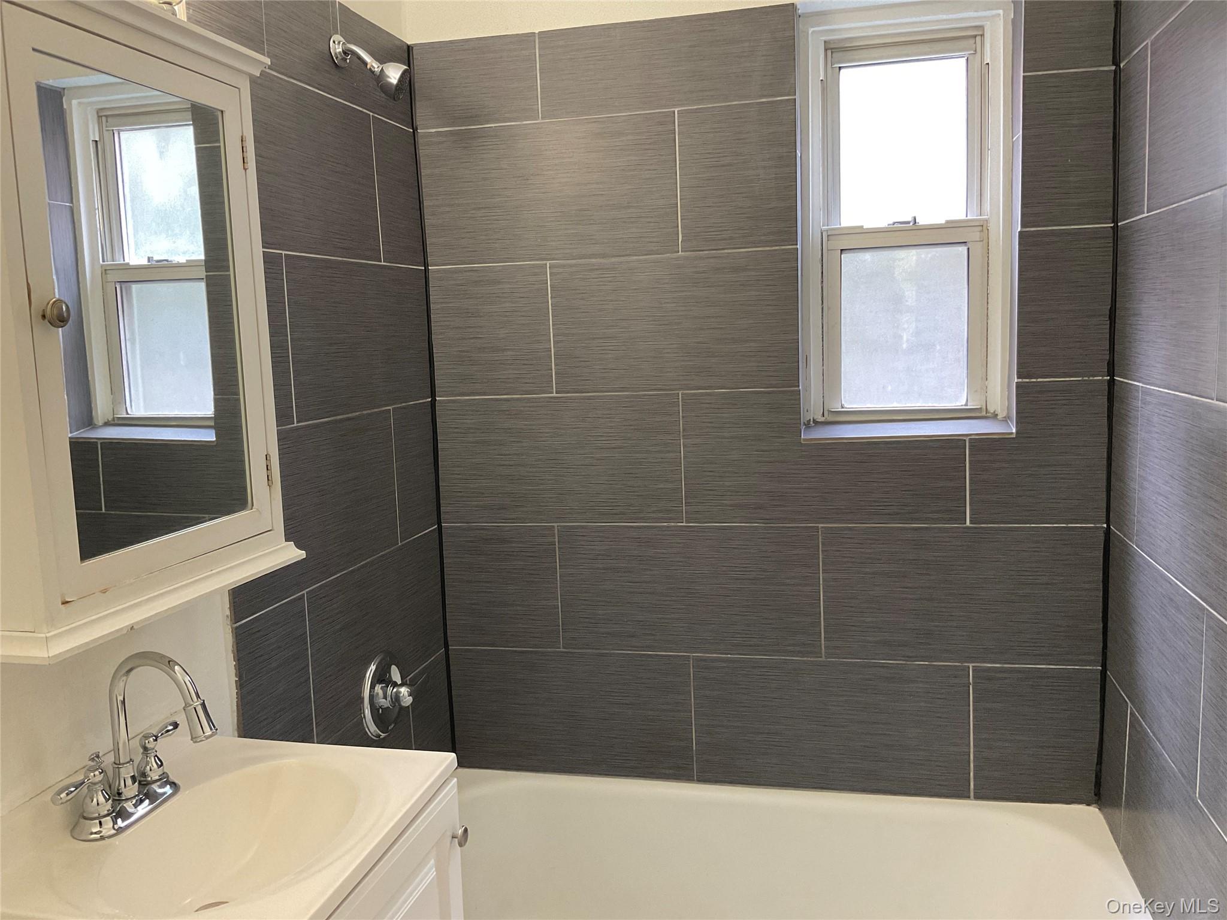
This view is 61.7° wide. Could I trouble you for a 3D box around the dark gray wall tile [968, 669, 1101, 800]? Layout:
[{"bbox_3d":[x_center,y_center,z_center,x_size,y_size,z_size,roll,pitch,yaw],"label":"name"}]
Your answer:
[{"bbox_3d":[0.915,0.596,2.237,0.257,0.304,0.012,-1,7,13],"label":"dark gray wall tile"}]

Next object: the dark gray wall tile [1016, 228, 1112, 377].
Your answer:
[{"bbox_3d":[0.927,-0.318,2.124,0.175,0.305,0.010,-1,7,13],"label":"dark gray wall tile"}]

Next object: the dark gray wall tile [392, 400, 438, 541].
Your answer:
[{"bbox_3d":[-0.454,0.020,2.342,0.012,0.305,0.219,-1,7,13],"label":"dark gray wall tile"}]

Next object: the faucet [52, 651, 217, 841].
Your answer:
[{"bbox_3d":[-0.584,0.349,1.307,0.185,0.218,0.240,-1,7,13],"label":"faucet"}]

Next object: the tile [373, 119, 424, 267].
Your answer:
[{"bbox_3d":[-0.483,-0.590,2.293,0.010,0.305,0.213,-1,7,14],"label":"tile"}]

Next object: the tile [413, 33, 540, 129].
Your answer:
[{"bbox_3d":[-0.309,-0.856,2.337,0.293,0.191,0.012,-1,7,13],"label":"tile"}]

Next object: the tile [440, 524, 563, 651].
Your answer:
[{"bbox_3d":[-0.269,0.307,2.489,0.284,0.305,0.010,-1,7,13],"label":"tile"}]

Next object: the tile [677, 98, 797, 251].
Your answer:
[{"bbox_3d":[0.271,-0.615,2.237,0.258,0.305,0.010,-1,7,13],"label":"tile"}]

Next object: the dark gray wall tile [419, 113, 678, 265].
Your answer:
[{"bbox_3d":[-0.149,-0.609,2.331,0.602,0.304,0.012,-1,7,13],"label":"dark gray wall tile"}]

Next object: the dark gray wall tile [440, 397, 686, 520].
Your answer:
[{"bbox_3d":[-0.129,0.000,2.404,0.593,0.305,0.012,-1,7,13],"label":"dark gray wall tile"}]

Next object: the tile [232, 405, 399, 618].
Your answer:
[{"bbox_3d":[-0.556,0.078,1.962,0.010,0.305,0.620,-1,7,14],"label":"tile"}]

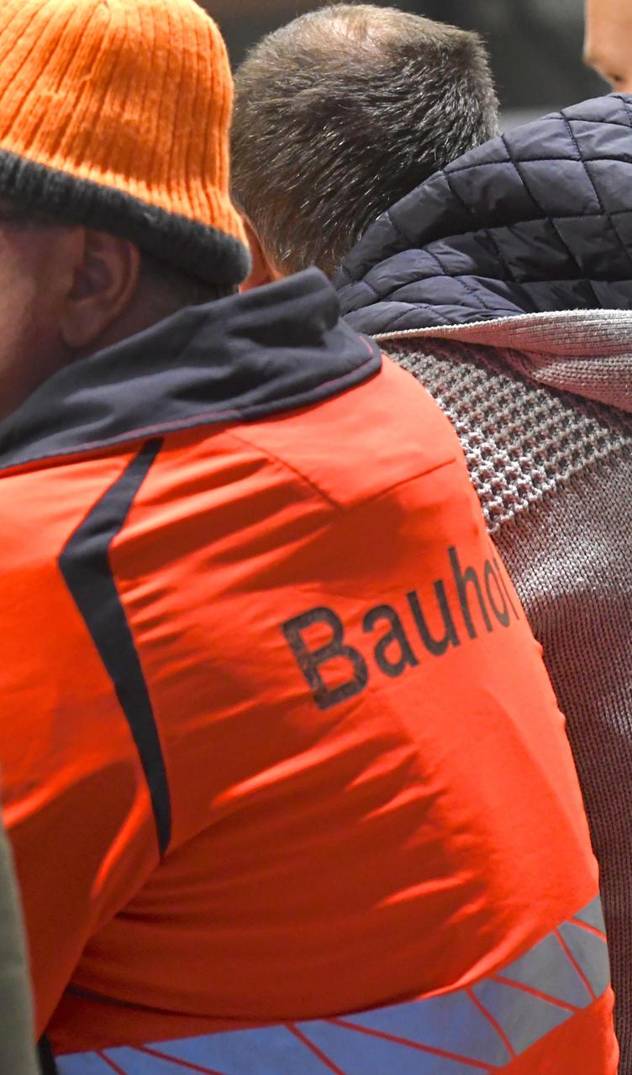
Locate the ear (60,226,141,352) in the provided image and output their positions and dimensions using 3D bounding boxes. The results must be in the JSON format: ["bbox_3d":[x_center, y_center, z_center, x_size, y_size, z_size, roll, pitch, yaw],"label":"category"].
[{"bbox_3d":[-0.116,-0.137,3.600,0.042,0.069,0.030,10,7,6],"label":"ear"}]

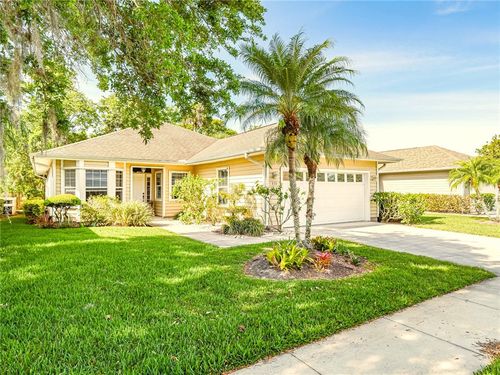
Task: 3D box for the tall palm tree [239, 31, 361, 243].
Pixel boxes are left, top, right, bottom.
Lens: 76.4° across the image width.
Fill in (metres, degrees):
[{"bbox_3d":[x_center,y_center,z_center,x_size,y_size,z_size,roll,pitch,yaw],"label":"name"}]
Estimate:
[{"bbox_3d":[1.250,-1.280,8.200,2.900,5.300,2.800,0,0,0],"label":"tall palm tree"}]

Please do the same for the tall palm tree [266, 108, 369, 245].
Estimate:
[{"bbox_3d":[1.670,-0.200,8.200,2.450,3.400,2.400,0,0,0],"label":"tall palm tree"}]

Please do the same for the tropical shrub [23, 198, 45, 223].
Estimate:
[{"bbox_3d":[-9.200,0.970,13.500,0.850,1.020,0.850,0,0,0],"label":"tropical shrub"}]

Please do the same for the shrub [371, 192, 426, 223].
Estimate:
[{"bbox_3d":[6.650,0.900,14.200,2.100,1.380,1.500,0,0,0],"label":"shrub"}]

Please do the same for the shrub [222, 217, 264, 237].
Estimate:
[{"bbox_3d":[-0.210,1.250,10.500,1.350,0.620,1.050,0,0,0],"label":"shrub"}]

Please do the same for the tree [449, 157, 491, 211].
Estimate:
[{"bbox_3d":[13.100,-0.200,19.000,2.250,3.250,2.250,0,0,0],"label":"tree"}]

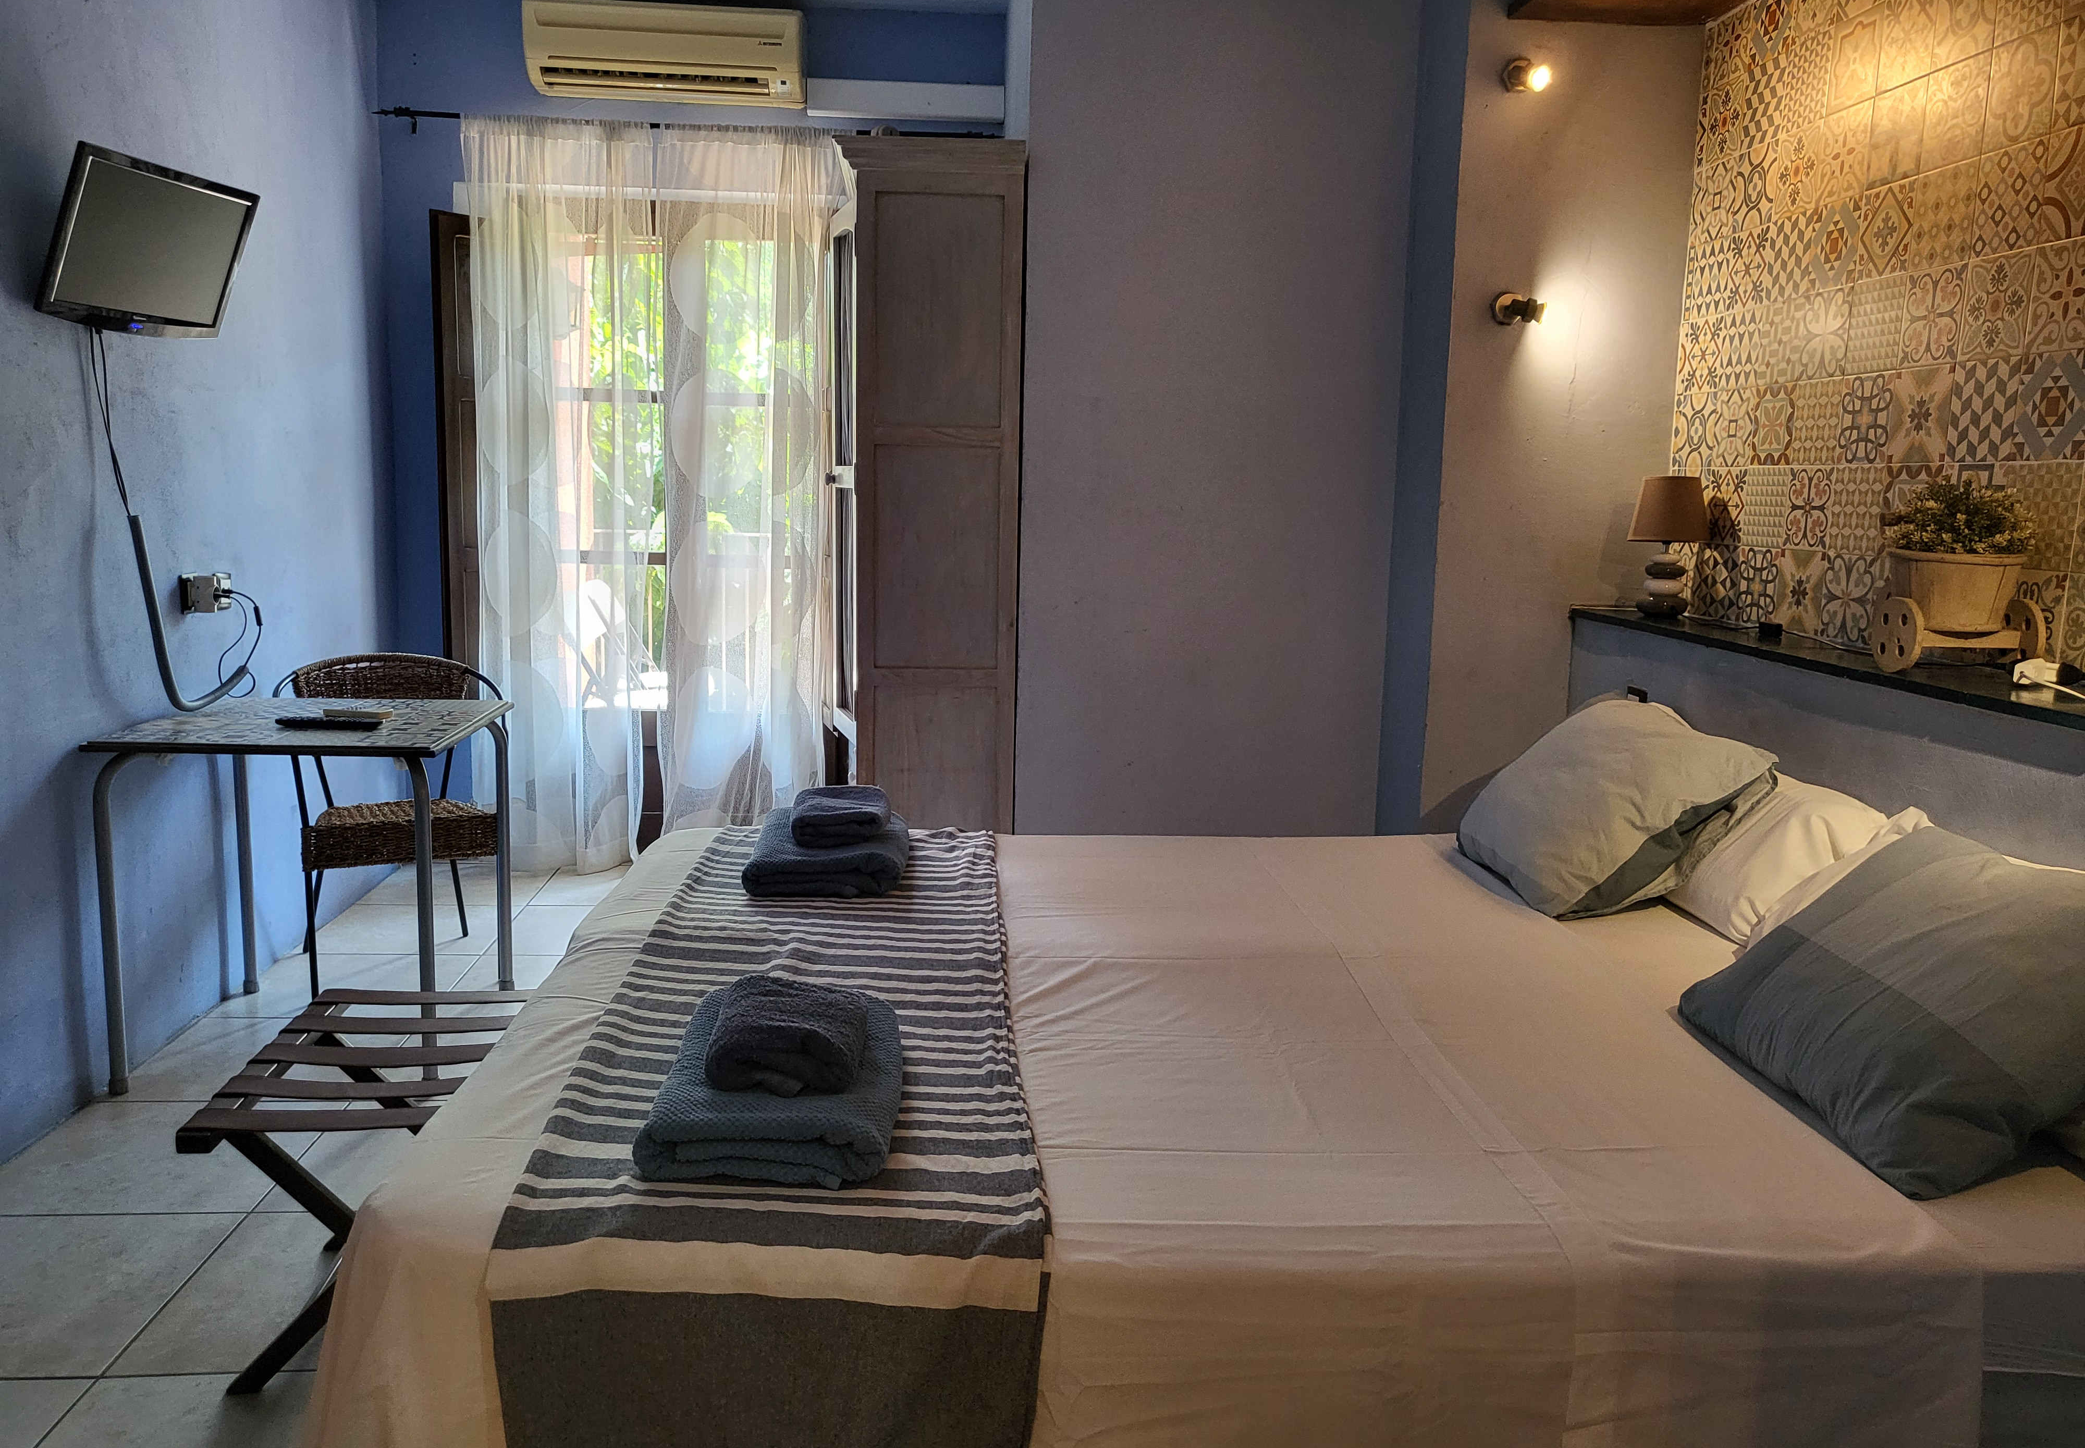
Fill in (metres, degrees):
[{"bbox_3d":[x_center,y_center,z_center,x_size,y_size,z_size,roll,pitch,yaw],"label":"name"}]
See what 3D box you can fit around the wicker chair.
[{"bbox_3d":[-1.678,0.234,4.015,0.560,0.775,0.560,-3,10,-26],"label":"wicker chair"}]

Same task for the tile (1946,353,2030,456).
[{"bbox_3d":[1.414,-0.466,2.341,0.012,0.150,0.150,1,9,-4],"label":"tile"}]

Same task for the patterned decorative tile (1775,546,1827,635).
[{"bbox_3d":[1.444,-0.248,2.978,0.010,0.159,0.157,1,9,-4],"label":"patterned decorative tile"}]

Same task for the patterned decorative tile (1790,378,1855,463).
[{"bbox_3d":[1.386,-0.537,2.784,0.012,0.150,0.150,1,9,-4],"label":"patterned decorative tile"}]

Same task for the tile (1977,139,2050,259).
[{"bbox_3d":[1.492,-0.809,2.417,0.010,0.159,0.157,1,9,-4],"label":"tile"}]

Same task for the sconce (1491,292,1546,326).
[{"bbox_3d":[1.039,-0.901,3.397,0.093,0.070,0.085,1,9,-4],"label":"sconce"}]

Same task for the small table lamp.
[{"bbox_3d":[1.322,-0.372,3.307,0.164,0.299,0.164,1,9,-4],"label":"small table lamp"}]

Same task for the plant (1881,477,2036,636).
[{"bbox_3d":[1.378,-0.252,2.341,0.195,0.226,0.205,1,9,-4],"label":"plant"}]

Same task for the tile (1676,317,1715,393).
[{"bbox_3d":[1.427,-0.795,3.370,0.010,0.159,0.157,1,9,-4],"label":"tile"}]

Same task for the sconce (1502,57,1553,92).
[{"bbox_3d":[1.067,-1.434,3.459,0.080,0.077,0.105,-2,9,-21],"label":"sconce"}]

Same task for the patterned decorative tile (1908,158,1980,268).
[{"bbox_3d":[1.412,-0.790,2.441,0.012,0.150,0.150,1,9,-4],"label":"patterned decorative tile"}]

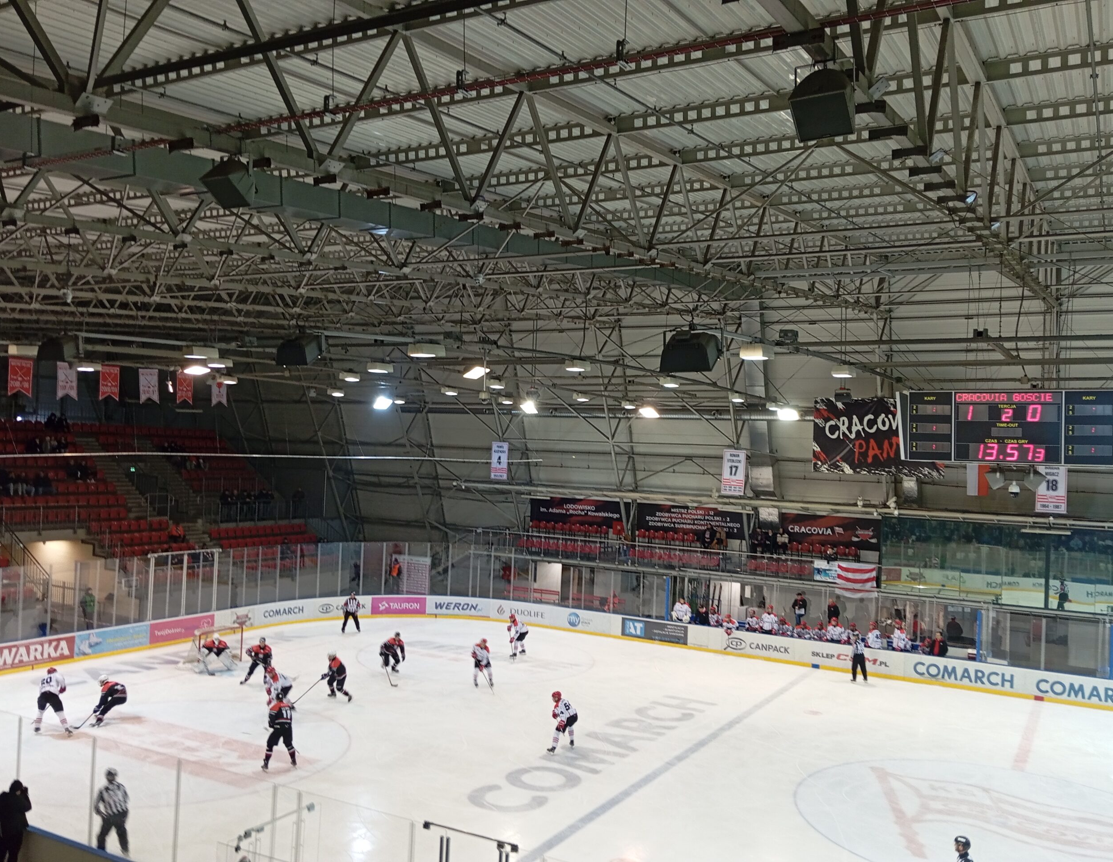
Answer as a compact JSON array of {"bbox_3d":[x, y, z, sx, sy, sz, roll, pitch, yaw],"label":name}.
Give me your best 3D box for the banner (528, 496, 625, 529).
[{"bbox_3d":[1.122,4.296,47.924,5.670,1.400,0.050,1,-3,30],"label":"banner"}]

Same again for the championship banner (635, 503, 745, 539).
[{"bbox_3d":[6.462,4.393,44.888,5.730,1.400,0.050,1,-3,30],"label":"championship banner"}]

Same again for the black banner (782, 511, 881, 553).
[{"bbox_3d":[12.287,4.499,41.576,4.370,1.400,0.050,1,-3,30],"label":"black banner"}]

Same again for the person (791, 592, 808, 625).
[{"bbox_3d":[10.034,7.574,38.286,0.620,1.760,0.480,1,-3,35],"label":"person"}]

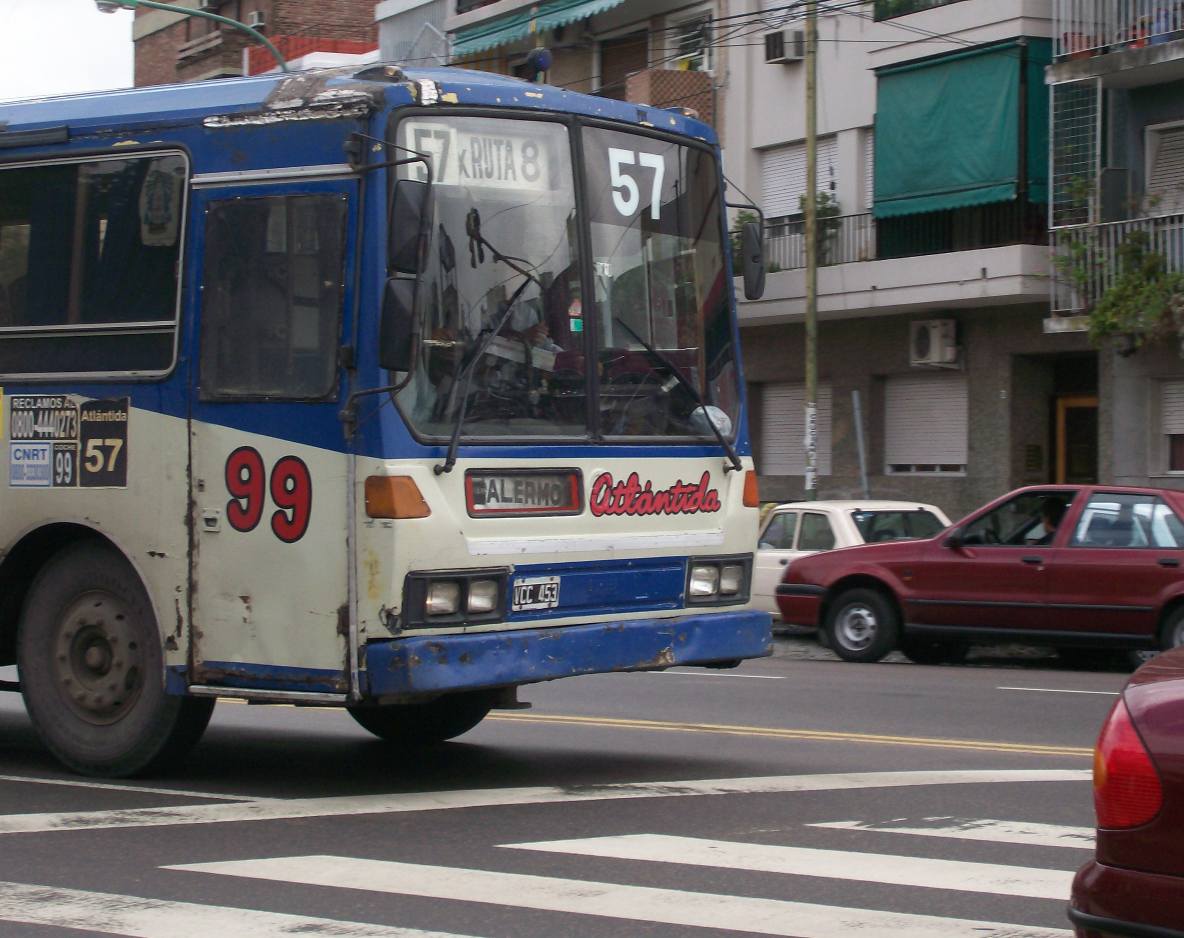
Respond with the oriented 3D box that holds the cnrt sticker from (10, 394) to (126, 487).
[{"bbox_3d":[-2.247,-0.115,13.500,0.765,0.390,0.010,0,0,39],"label":"cnrt sticker"}]

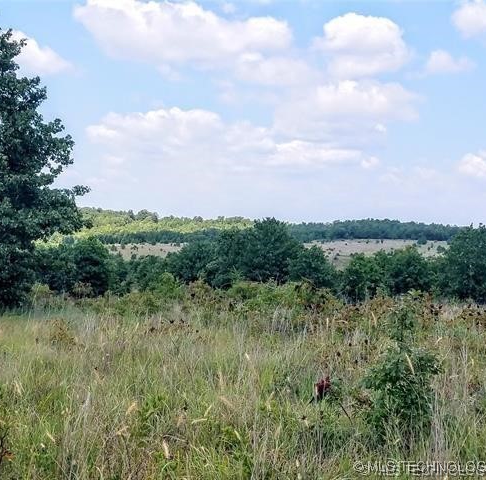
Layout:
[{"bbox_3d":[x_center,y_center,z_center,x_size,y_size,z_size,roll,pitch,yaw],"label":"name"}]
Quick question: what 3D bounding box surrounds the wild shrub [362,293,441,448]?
[{"bbox_3d":[1.540,1.280,4.680,0.740,1.500,0.700,0,0,0],"label":"wild shrub"}]

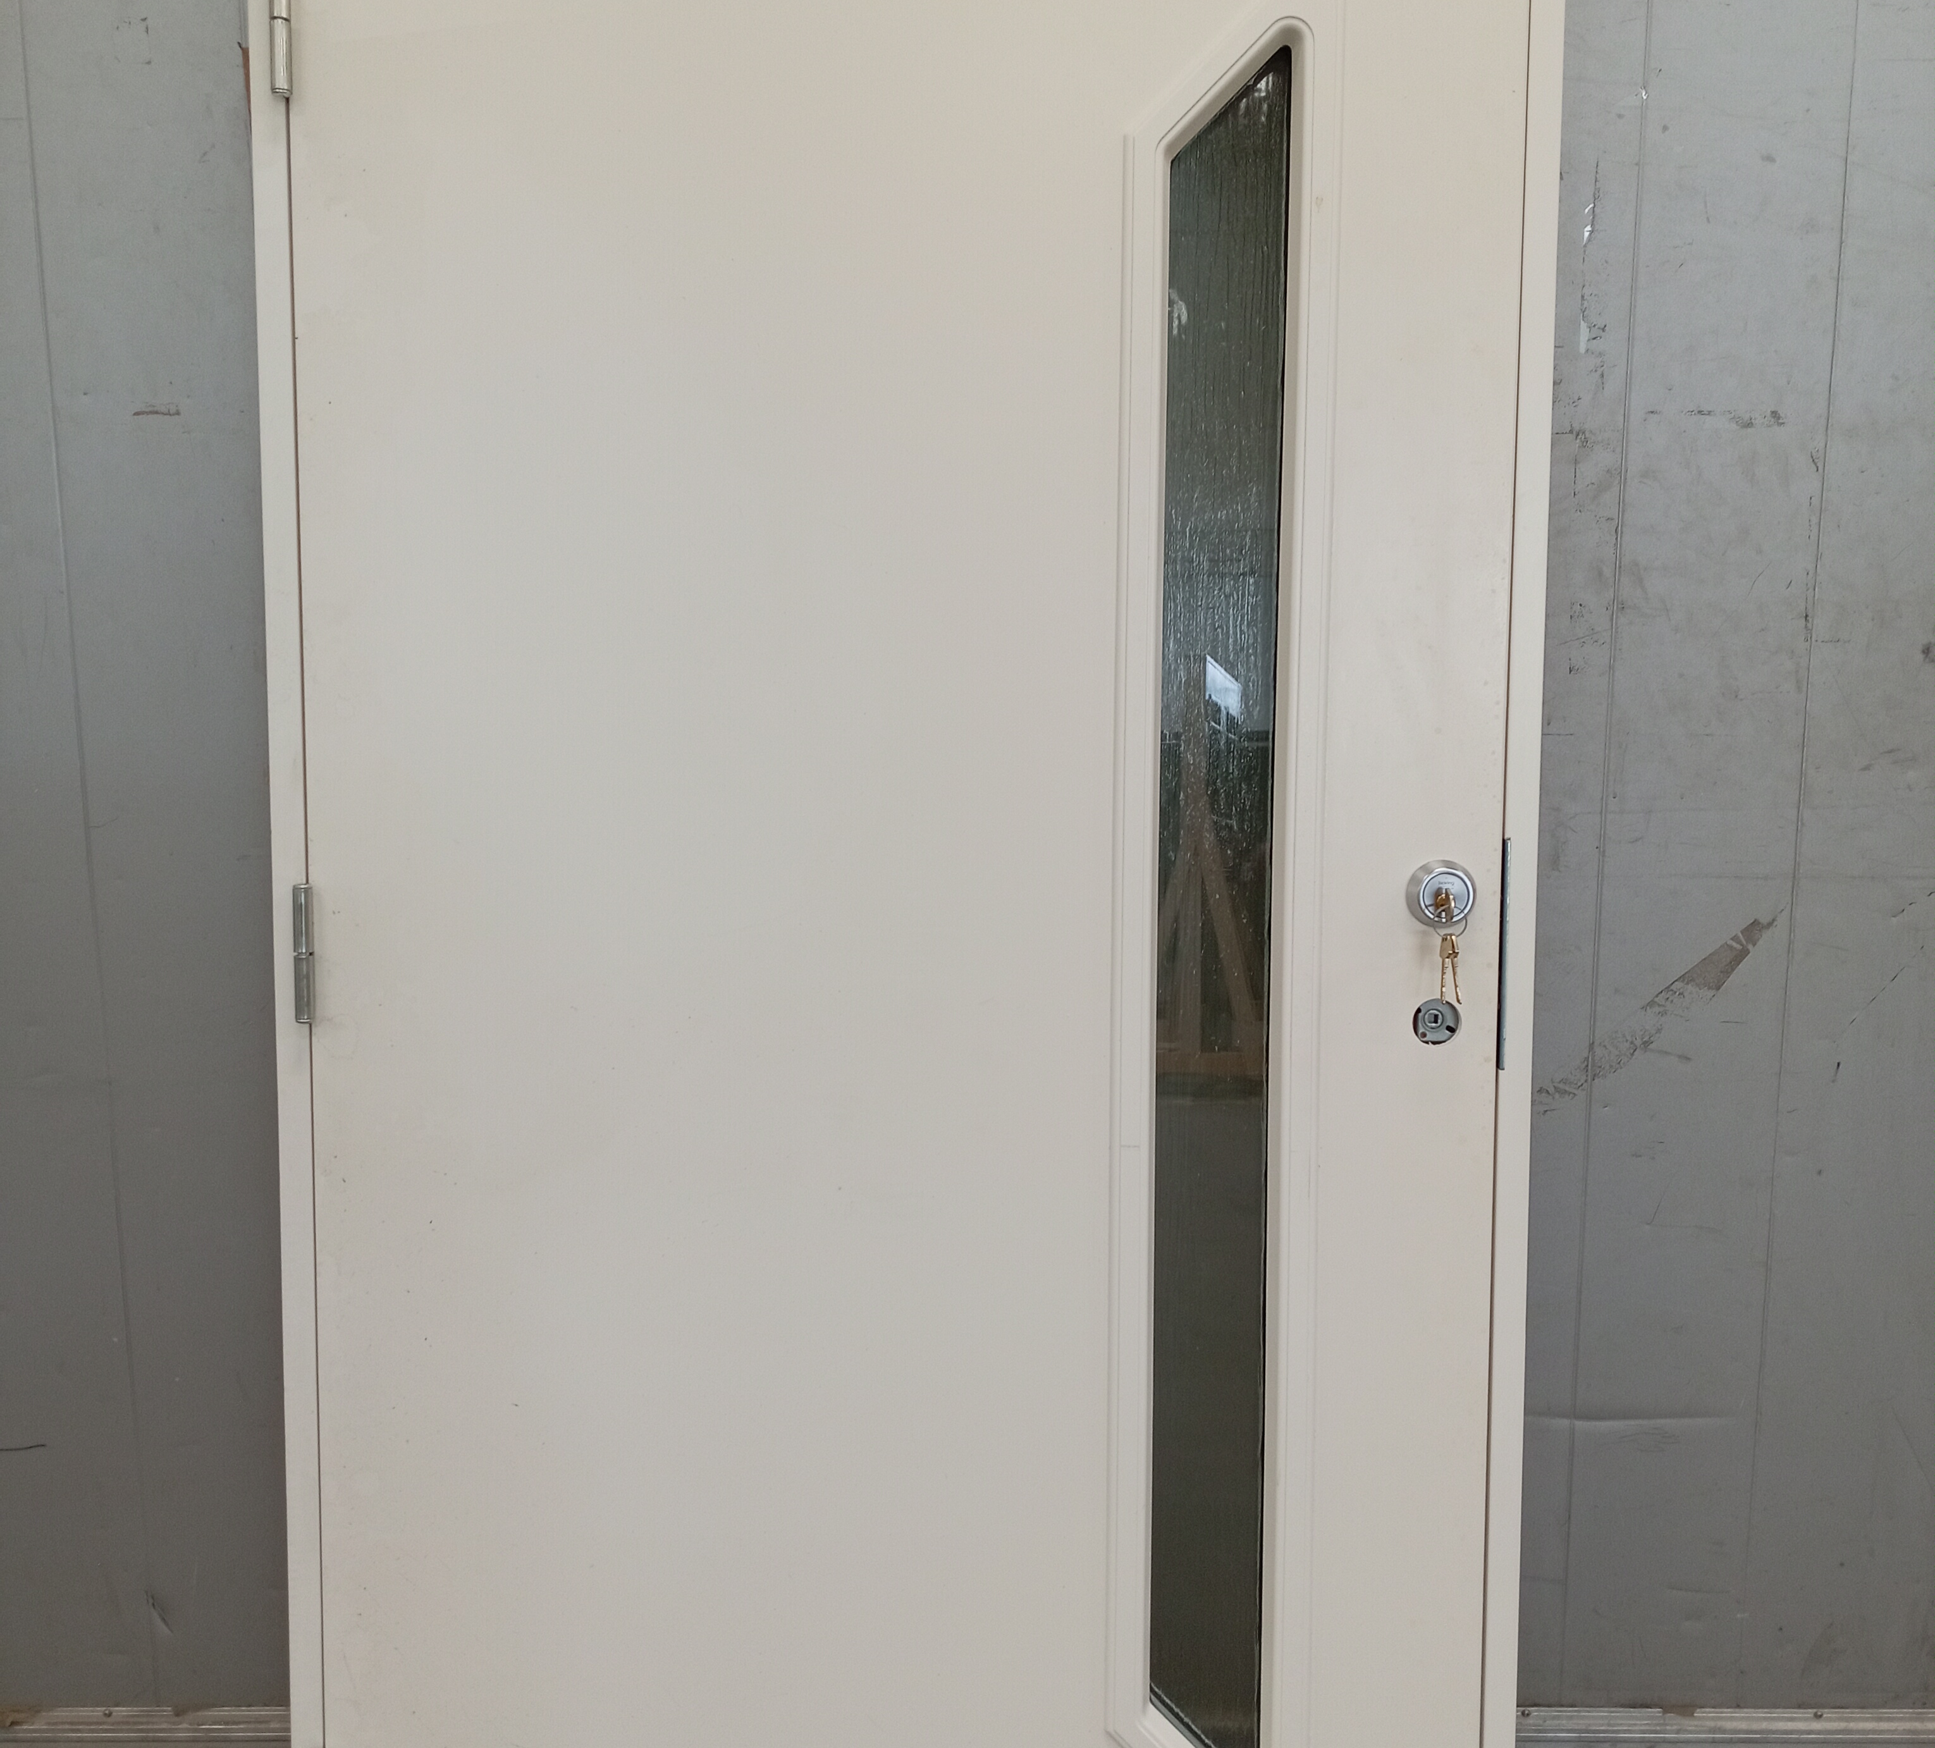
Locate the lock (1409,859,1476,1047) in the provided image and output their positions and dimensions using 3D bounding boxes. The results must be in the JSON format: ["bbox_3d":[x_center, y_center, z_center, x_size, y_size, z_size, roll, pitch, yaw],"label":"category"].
[{"bbox_3d":[0.393,0.066,1.667,0.057,0.153,0.045,0,5,0],"label":"lock"}]

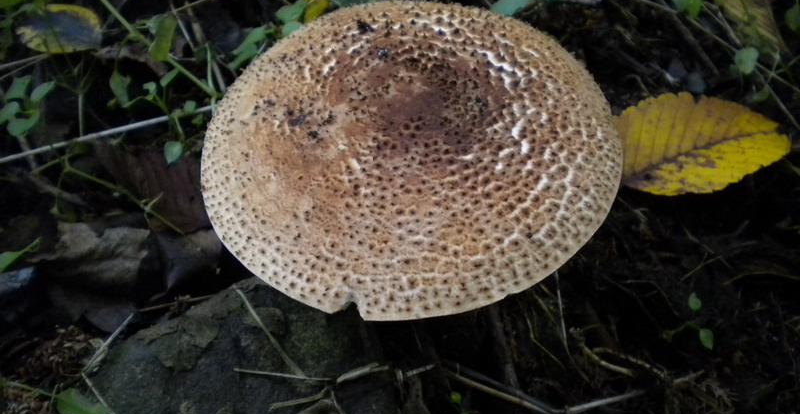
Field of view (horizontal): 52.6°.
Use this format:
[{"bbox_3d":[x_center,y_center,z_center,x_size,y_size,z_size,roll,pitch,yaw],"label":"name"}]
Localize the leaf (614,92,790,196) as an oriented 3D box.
[{"bbox_3d":[0.124,-0.029,0.346,0.083,0.014,0.051,-15,61,-8],"label":"leaf"}]

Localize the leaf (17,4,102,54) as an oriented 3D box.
[{"bbox_3d":[-0.180,-0.095,0.430,0.043,0.010,0.034,3,60,-4],"label":"leaf"}]

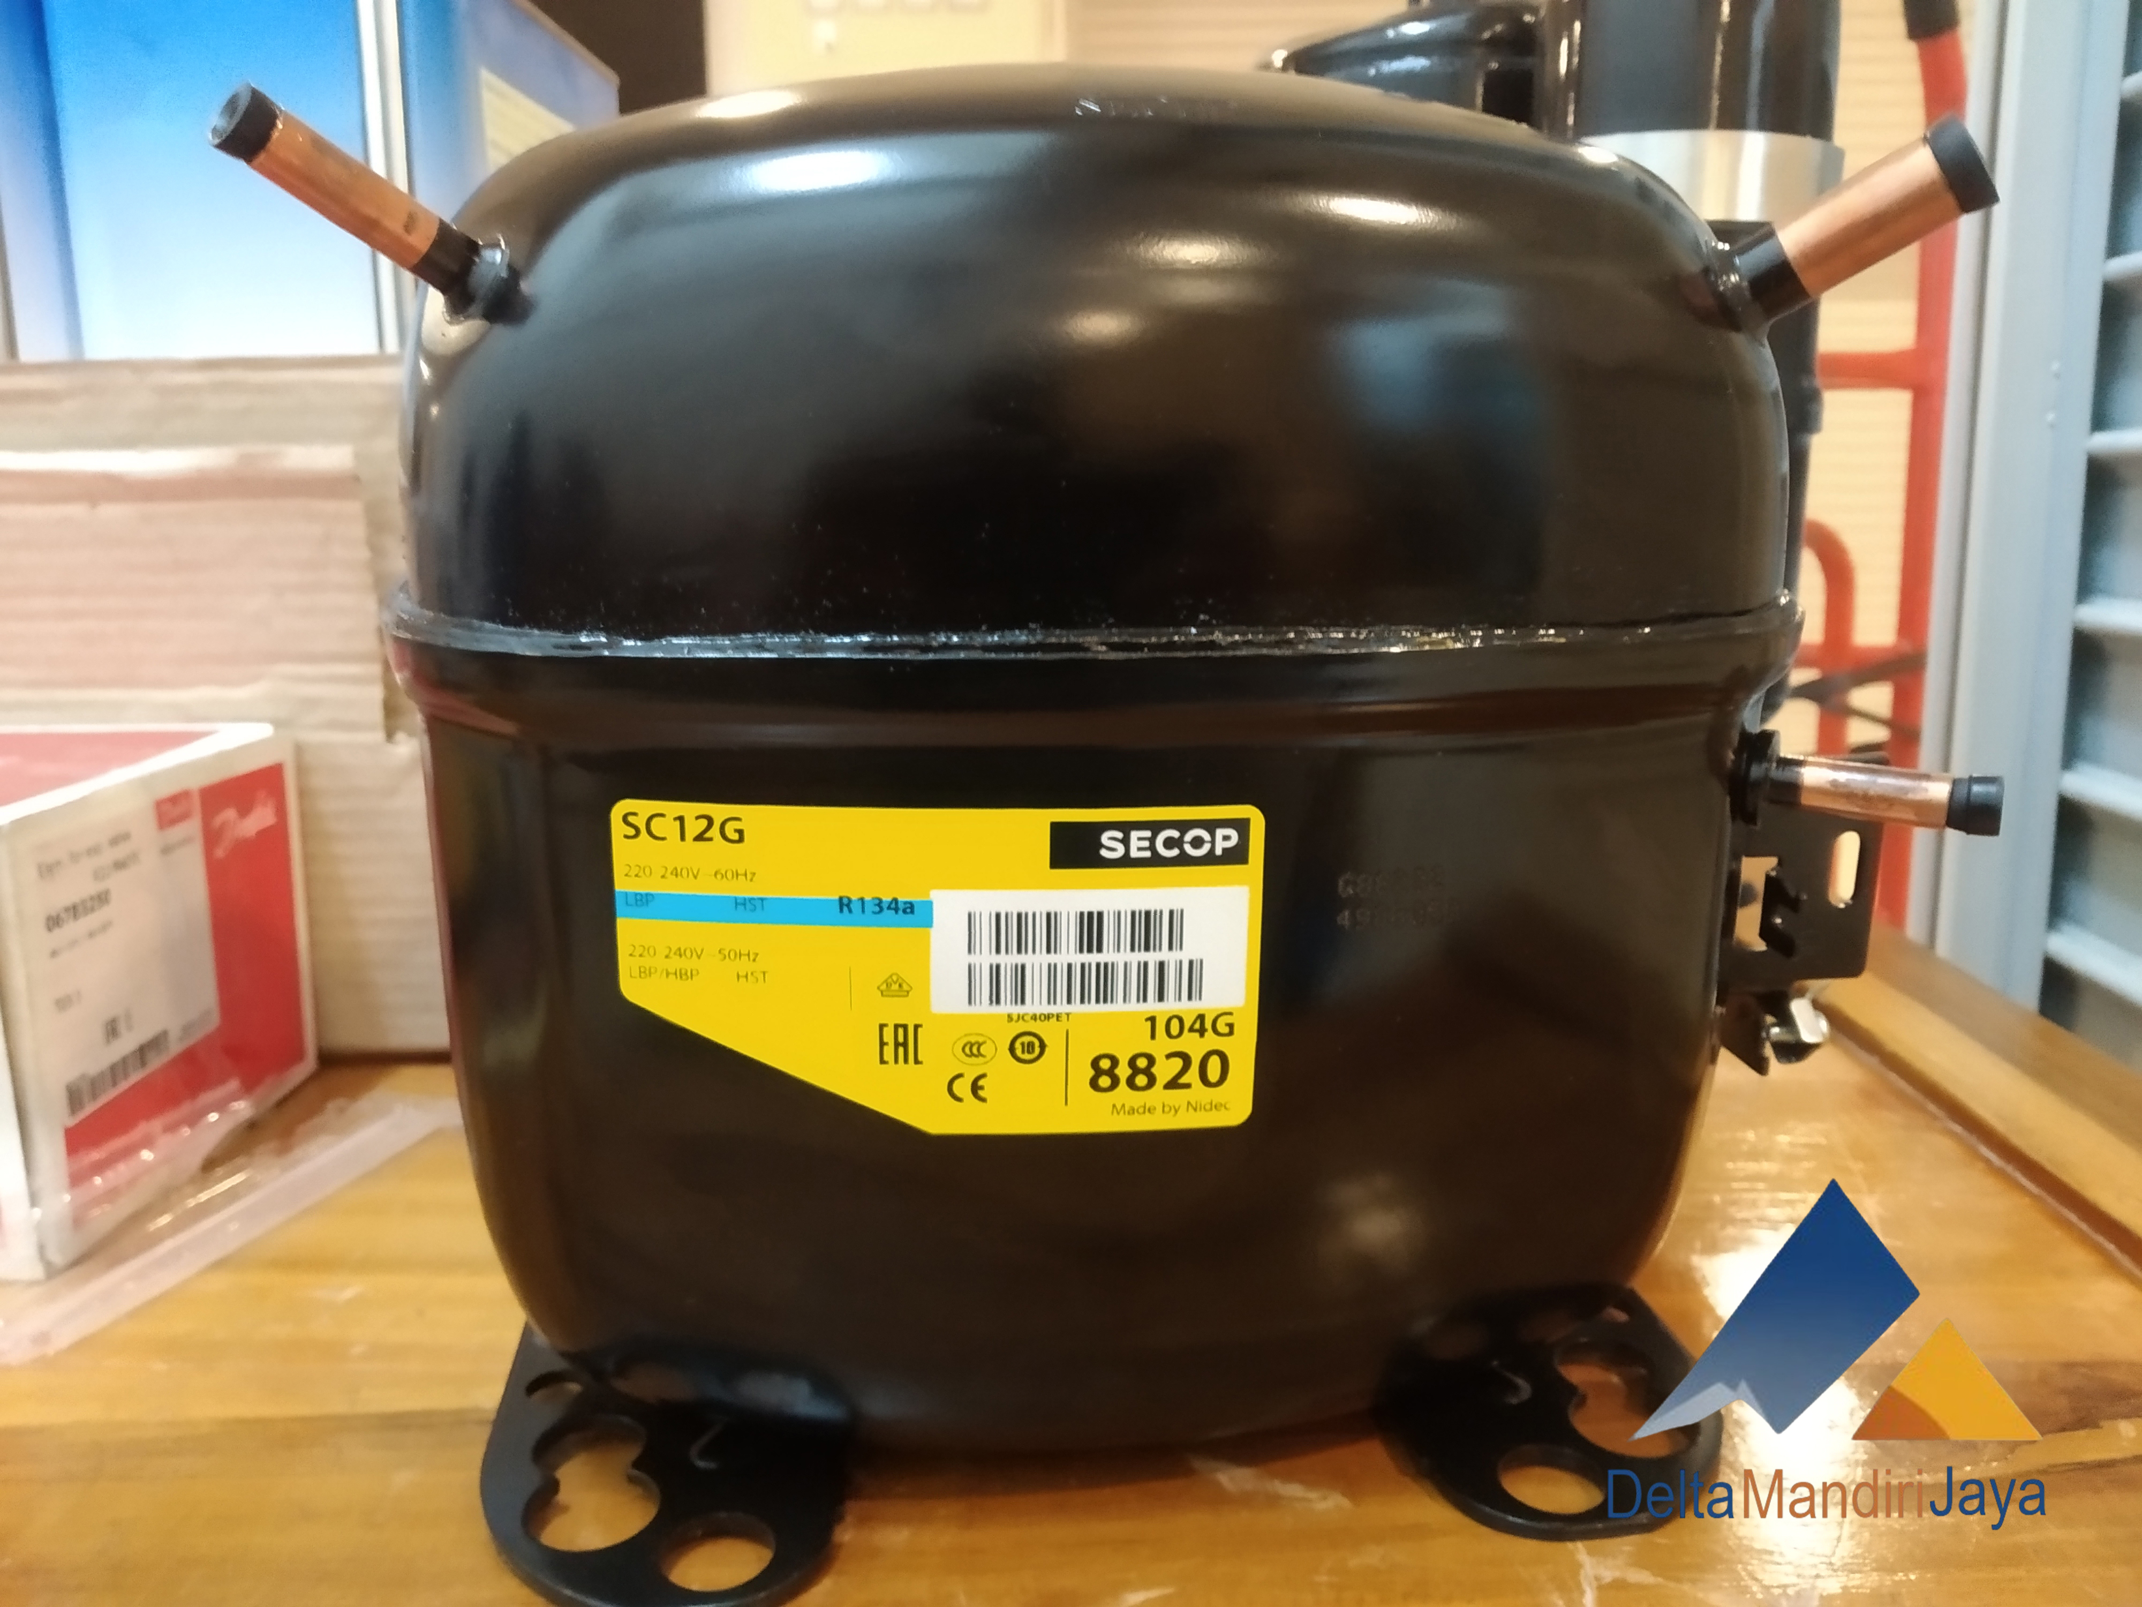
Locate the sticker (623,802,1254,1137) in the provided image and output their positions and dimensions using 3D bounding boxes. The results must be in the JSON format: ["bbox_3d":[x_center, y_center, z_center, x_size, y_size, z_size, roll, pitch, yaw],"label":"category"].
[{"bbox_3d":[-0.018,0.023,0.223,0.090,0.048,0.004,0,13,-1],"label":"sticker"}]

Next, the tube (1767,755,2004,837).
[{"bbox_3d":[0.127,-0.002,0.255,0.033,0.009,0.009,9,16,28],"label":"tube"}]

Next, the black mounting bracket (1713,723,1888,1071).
[{"bbox_3d":[0.119,0.018,0.283,0.028,0.056,0.028,-2,13,-7],"label":"black mounting bracket"}]

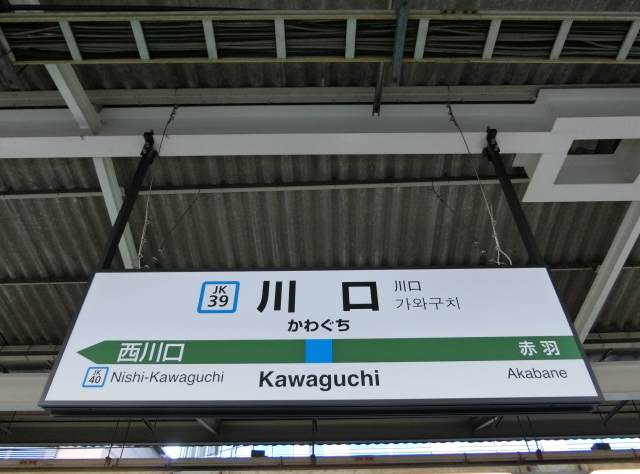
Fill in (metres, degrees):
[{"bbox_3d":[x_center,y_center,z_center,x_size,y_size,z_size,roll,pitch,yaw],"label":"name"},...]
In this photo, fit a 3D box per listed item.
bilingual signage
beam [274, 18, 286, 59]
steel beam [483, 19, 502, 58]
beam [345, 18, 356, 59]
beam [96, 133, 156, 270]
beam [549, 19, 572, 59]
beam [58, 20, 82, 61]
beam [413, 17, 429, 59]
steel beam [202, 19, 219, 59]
[{"bbox_3d":[0.009,0.407,1.921,2.050,0.630,0.110,0,-43,0],"label":"bilingual signage"},{"bbox_3d":[-0.167,-0.847,1.985,0.039,0.025,0.185,0,-43,0],"label":"beam"},{"bbox_3d":[0.738,-0.853,1.988,0.039,0.025,0.185,0,-43,0],"label":"steel beam"},{"bbox_3d":[0.133,-0.849,1.986,0.039,0.025,0.185,0,-43,0],"label":"beam"},{"bbox_3d":[-1.004,-0.196,2.461,0.085,1.000,0.150,0,-43,0],"label":"beam"},{"bbox_3d":[1.037,-0.855,1.990,0.039,0.025,0.185,0,-43,0],"label":"beam"},{"bbox_3d":[-1.060,-0.841,1.981,0.039,0.025,0.185,0,-43,0],"label":"beam"},{"bbox_3d":[0.436,-0.851,1.987,0.039,0.025,0.185,0,-43,0],"label":"beam"},{"bbox_3d":[-0.466,-0.845,1.983,0.039,0.025,0.185,0,-43,0],"label":"steel beam"}]

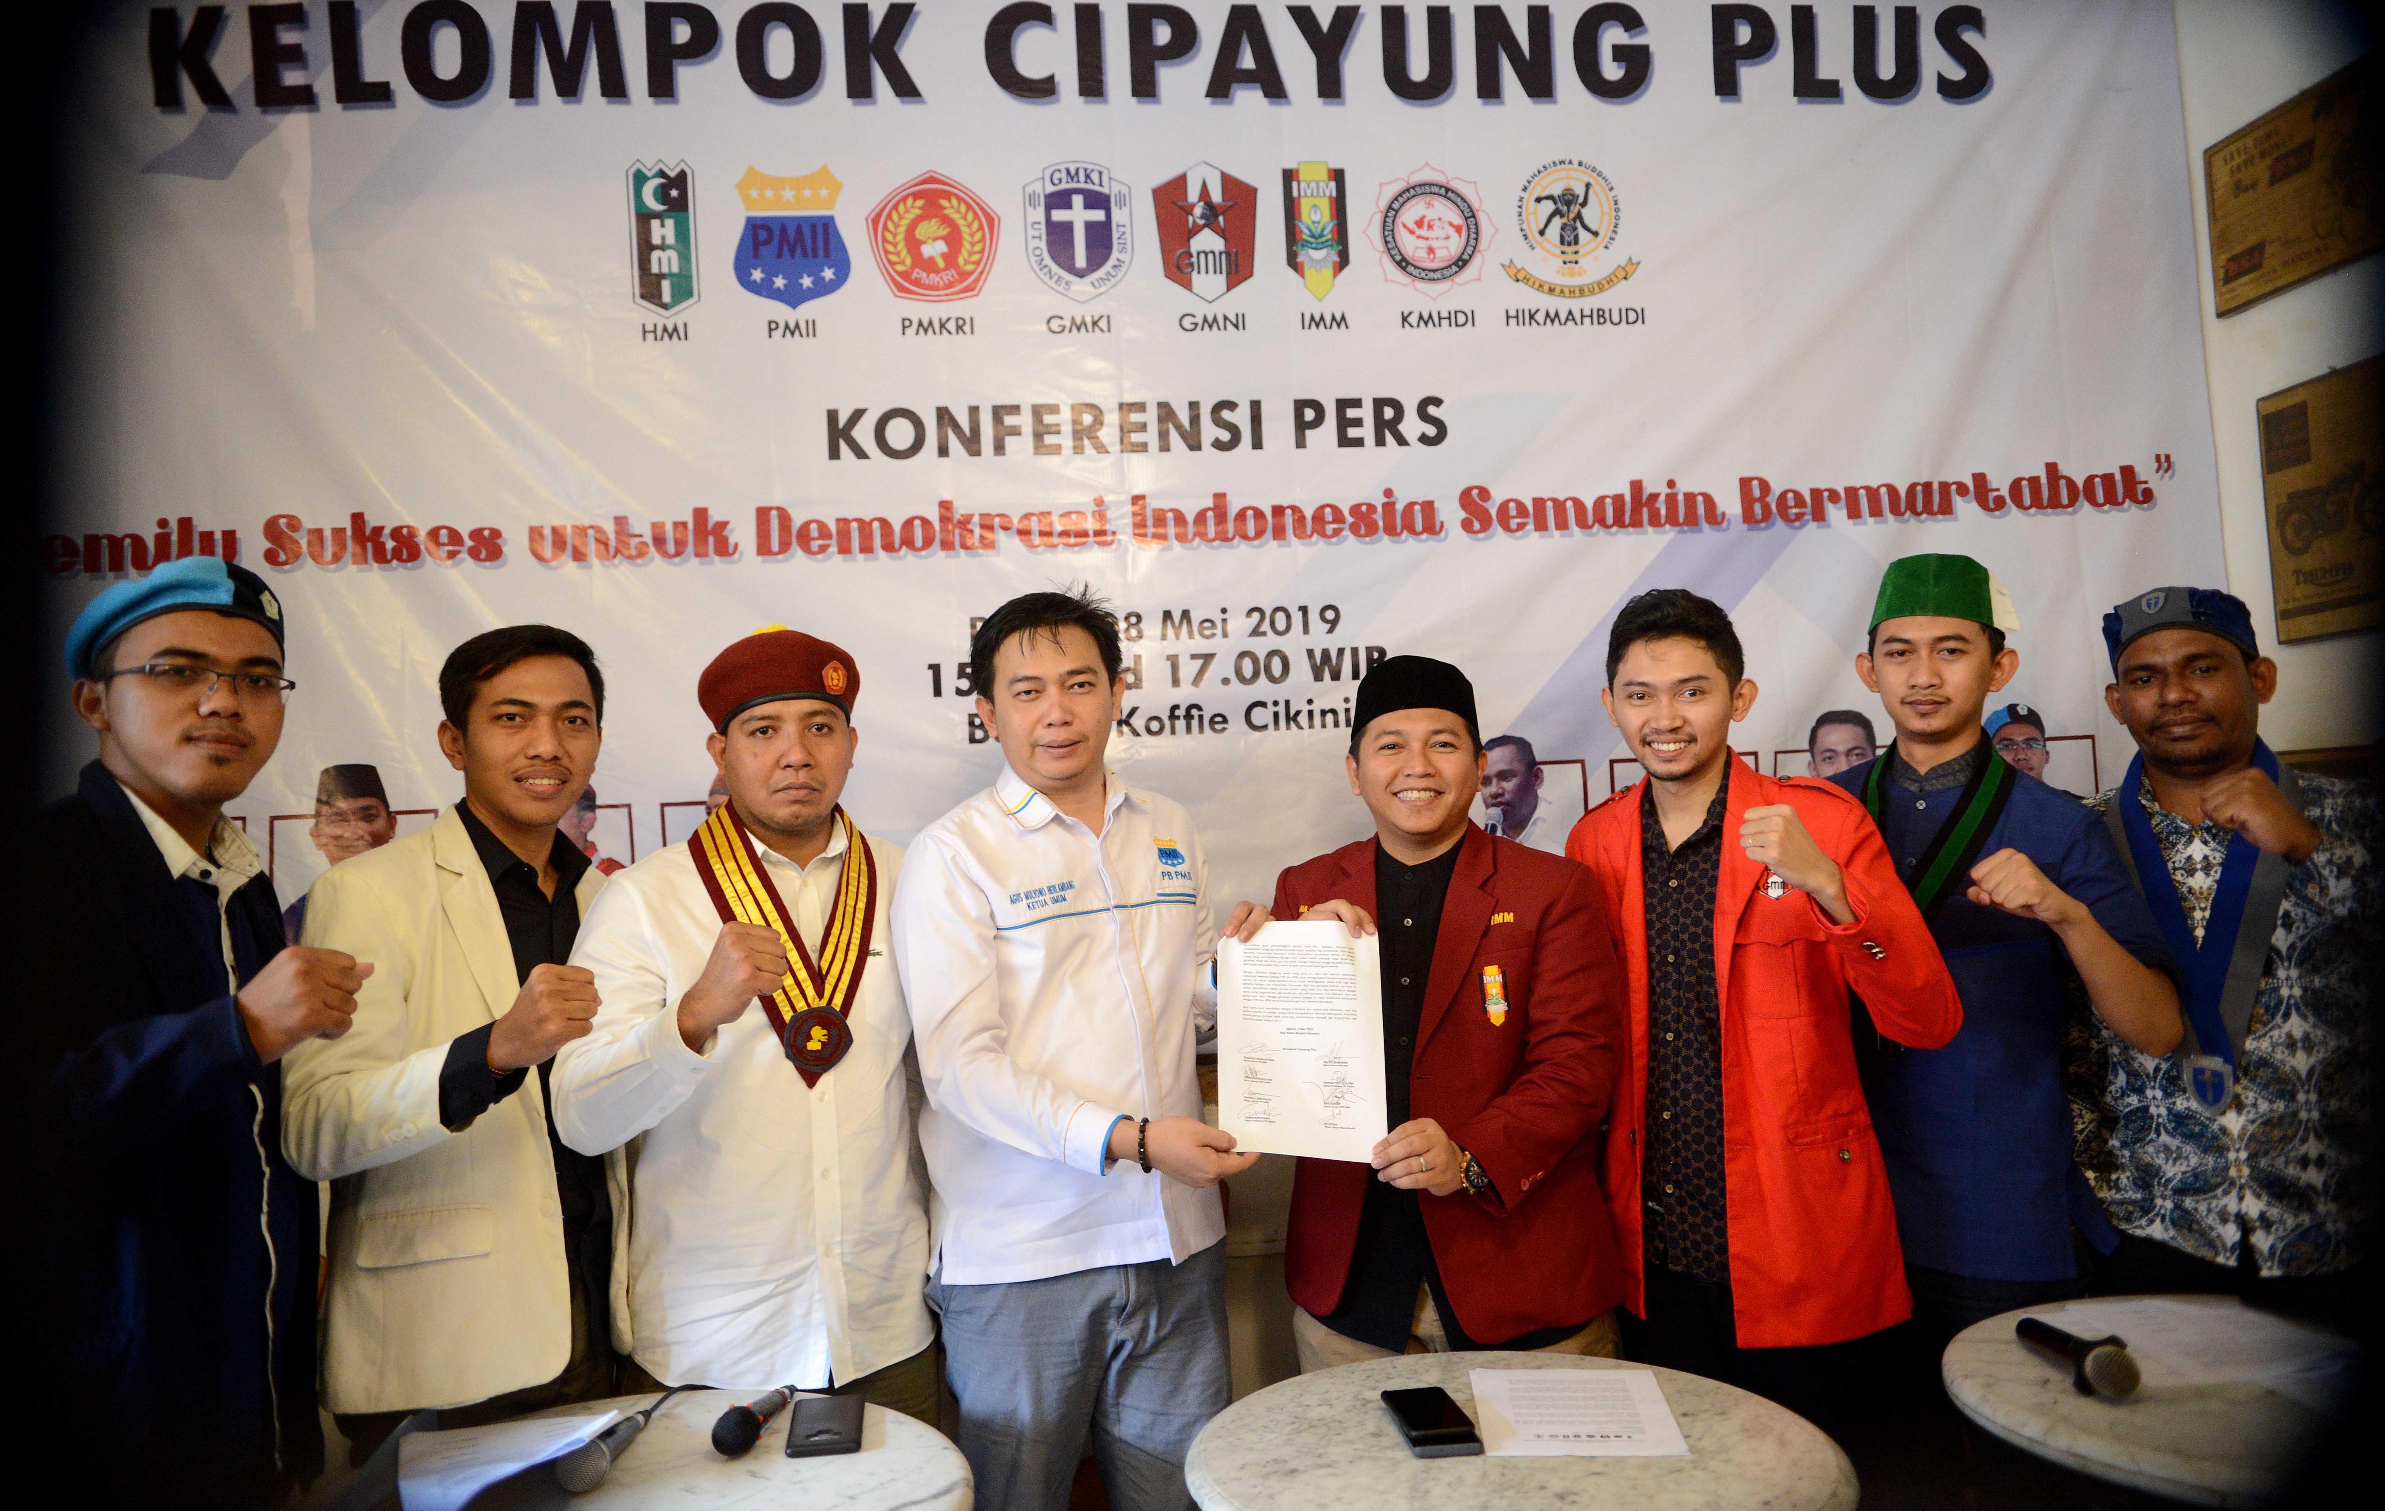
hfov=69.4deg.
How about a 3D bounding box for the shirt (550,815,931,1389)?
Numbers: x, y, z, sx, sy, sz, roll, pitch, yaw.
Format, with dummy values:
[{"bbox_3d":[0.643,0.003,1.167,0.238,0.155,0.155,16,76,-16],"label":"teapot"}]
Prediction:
[{"bbox_3d":[-0.532,0.402,2.070,0.470,0.670,0.360,-1,-2,-24],"label":"shirt"}]

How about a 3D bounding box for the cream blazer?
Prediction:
[{"bbox_3d":[-0.830,0.390,1.950,0.450,0.690,0.330,0,-3,-33],"label":"cream blazer"}]

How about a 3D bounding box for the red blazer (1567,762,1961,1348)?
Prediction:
[{"bbox_3d":[0.730,0.388,2.200,0.490,0.740,0.320,-2,-2,19],"label":"red blazer"}]

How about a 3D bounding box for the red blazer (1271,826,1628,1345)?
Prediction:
[{"bbox_3d":[0.335,0.425,2.210,0.480,0.660,0.310,-2,-2,13],"label":"red blazer"}]

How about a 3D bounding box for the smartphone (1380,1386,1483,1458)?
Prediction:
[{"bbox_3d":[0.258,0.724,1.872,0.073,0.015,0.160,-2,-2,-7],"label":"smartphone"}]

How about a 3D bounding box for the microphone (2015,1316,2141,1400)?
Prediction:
[{"bbox_3d":[0.944,0.641,1.851,0.056,0.055,0.228,-2,-6,1],"label":"microphone"}]

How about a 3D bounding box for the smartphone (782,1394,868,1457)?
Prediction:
[{"bbox_3d":[-0.399,0.736,1.885,0.077,0.011,0.155,-1,-2,-9],"label":"smartphone"}]

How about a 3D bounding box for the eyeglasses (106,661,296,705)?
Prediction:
[{"bbox_3d":[-1.015,-0.060,1.754,0.140,0.042,0.140,-4,-7,37],"label":"eyeglasses"}]

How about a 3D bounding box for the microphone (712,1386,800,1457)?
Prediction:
[{"bbox_3d":[-0.466,0.707,1.855,0.052,0.052,0.191,-3,-7,8],"label":"microphone"}]

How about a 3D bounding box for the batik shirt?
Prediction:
[{"bbox_3d":[1.352,0.337,2.250,0.450,0.640,0.310,-3,-2,27],"label":"batik shirt"}]

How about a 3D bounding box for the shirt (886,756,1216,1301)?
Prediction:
[{"bbox_3d":[-0.170,0.340,2.180,0.430,0.655,0.320,-1,-2,-23],"label":"shirt"}]

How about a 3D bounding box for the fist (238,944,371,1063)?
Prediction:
[{"bbox_3d":[-0.782,0.217,1.520,0.085,0.095,0.105,1,-3,-45],"label":"fist"}]

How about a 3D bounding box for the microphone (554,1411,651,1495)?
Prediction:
[{"bbox_3d":[-0.603,0.722,1.800,0.052,0.052,0.180,-2,-6,3],"label":"microphone"}]

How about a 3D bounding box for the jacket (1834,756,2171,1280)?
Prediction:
[{"bbox_3d":[1.045,0.345,2.320,0.470,0.680,0.310,-3,-2,29],"label":"jacket"}]

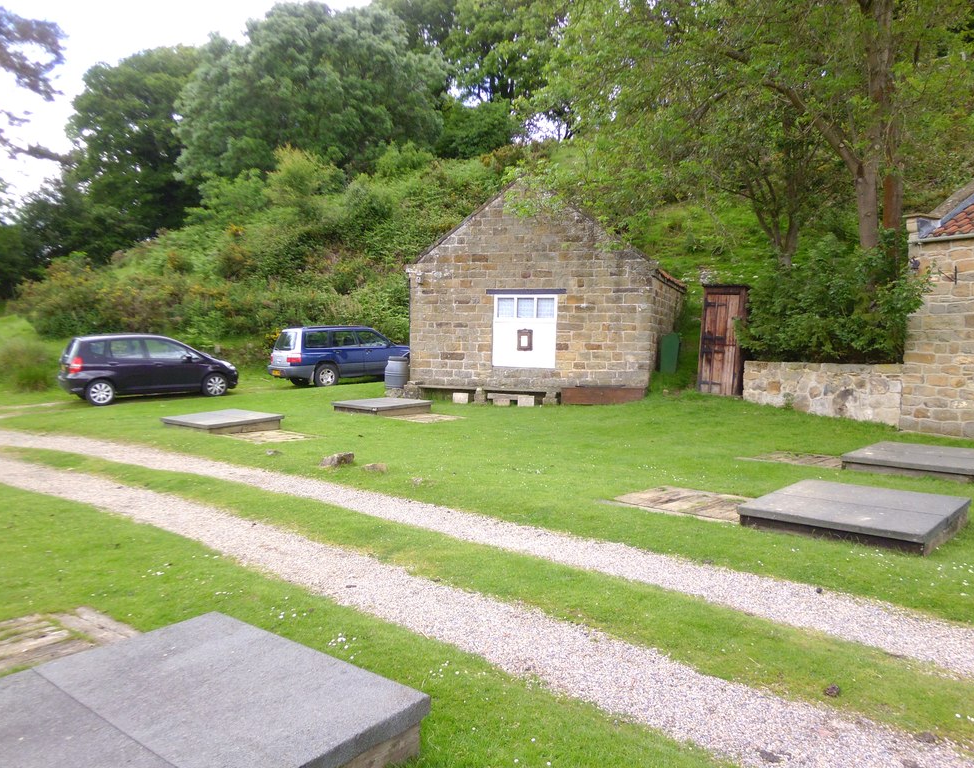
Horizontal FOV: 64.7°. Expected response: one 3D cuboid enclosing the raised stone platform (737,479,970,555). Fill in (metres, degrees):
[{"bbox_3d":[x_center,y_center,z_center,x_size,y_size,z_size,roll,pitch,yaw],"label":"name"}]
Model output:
[{"bbox_3d":[3.056,1.068,6.383,1.360,0.160,1.500,3,5,42],"label":"raised stone platform"}]

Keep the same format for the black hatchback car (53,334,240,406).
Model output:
[{"bbox_3d":[-7.710,-0.406,17.796,3.840,1.525,1.680,-5,6,-39],"label":"black hatchback car"}]

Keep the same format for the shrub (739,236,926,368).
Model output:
[{"bbox_3d":[6.314,-1.353,14.113,2.900,2.500,2.200,4,5,37],"label":"shrub"}]

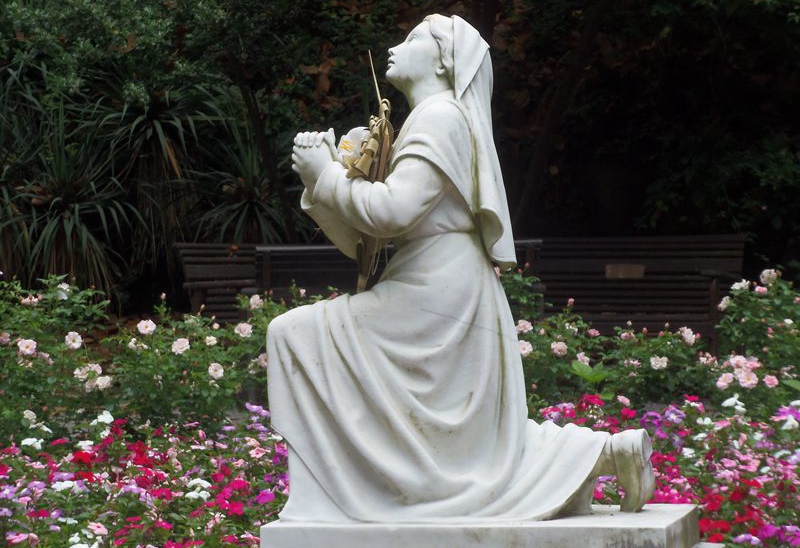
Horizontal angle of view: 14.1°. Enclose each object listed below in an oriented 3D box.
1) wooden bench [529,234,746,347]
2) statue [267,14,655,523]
[{"bbox_3d":[1.212,0.229,19.056,1.520,0.880,0.600,0,2,30],"label":"wooden bench"},{"bbox_3d":[0.147,-0.019,7.795,0.900,1.205,0.440,-1,2,13],"label":"statue"}]

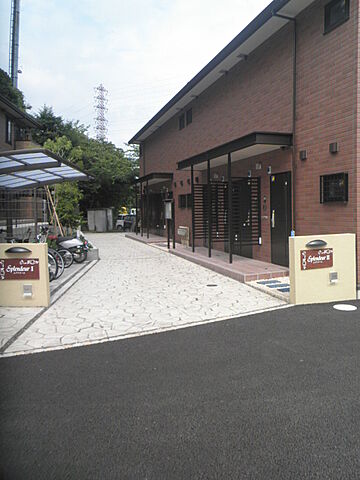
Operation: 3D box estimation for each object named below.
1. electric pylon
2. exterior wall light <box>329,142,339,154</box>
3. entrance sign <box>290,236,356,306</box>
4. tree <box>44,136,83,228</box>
[{"bbox_3d":[-34.427,-40.697,161.451,7.500,56.700,7.000,-4,6,-27],"label":"electric pylon"},{"bbox_3d":[2.822,-1.676,6.603,0.080,0.190,0.180,-3,5,-18],"label":"exterior wall light"},{"bbox_3d":[2.419,0.477,6.079,1.220,1.100,0.160,-3,5,-18],"label":"entrance sign"},{"bbox_3d":[-4.460,-1.900,13.800,1.500,4.110,1.450,-3,5,-18],"label":"tree"}]

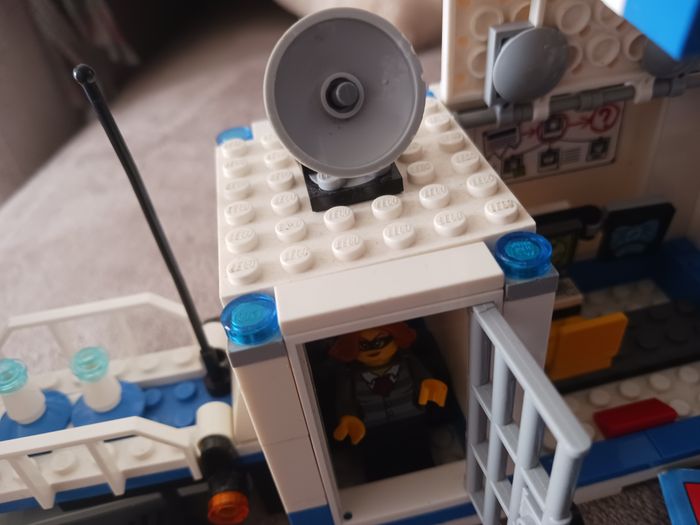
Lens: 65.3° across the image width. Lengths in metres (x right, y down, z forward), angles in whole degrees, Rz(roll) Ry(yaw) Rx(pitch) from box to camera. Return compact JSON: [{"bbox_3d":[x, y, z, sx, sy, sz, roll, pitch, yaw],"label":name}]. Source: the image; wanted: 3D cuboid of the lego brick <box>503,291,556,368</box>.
[{"bbox_3d":[0.027,0.010,0.090,0.008,0.020,0.010,-13,39,-4],"label":"lego brick"}]

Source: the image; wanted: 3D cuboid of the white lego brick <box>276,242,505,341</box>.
[{"bbox_3d":[0.006,0.004,0.079,0.032,0.003,0.008,-13,39,-4],"label":"white lego brick"}]

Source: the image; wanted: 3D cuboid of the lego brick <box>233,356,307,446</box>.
[{"bbox_3d":[-0.012,0.019,0.087,0.008,0.020,0.010,-13,39,-4],"label":"lego brick"}]

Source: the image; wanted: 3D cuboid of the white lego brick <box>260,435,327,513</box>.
[{"bbox_3d":[-0.010,0.034,0.100,0.008,0.020,0.010,-13,39,-4],"label":"white lego brick"}]

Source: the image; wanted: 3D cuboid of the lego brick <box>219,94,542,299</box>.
[{"bbox_3d":[0.000,-0.014,0.100,0.048,0.005,0.048,-13,39,-4],"label":"lego brick"}]

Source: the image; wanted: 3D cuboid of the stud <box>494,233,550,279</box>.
[{"bbox_3d":[0.025,-0.001,0.080,0.008,0.003,0.008,-6,39,5],"label":"stud"}]

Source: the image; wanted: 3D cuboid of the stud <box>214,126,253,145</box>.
[{"bbox_3d":[-0.025,-0.026,0.121,0.008,0.003,0.008,-13,39,-4],"label":"stud"}]

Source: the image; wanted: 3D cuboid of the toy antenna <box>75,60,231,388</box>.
[{"bbox_3d":[-0.037,0.001,0.112,0.007,0.078,0.007,-13,39,-4],"label":"toy antenna"}]

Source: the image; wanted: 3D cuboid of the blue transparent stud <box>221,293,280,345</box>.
[{"bbox_3d":[-0.014,0.008,0.078,0.008,0.003,0.008,-13,39,-4],"label":"blue transparent stud"}]

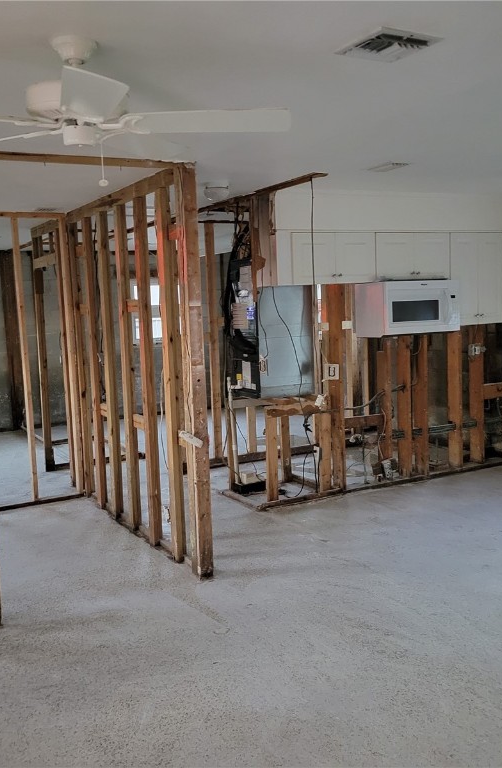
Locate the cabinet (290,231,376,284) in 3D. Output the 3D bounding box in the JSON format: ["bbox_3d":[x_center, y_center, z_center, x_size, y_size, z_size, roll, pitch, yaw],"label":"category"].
[{"bbox_3d":[0.566,-0.972,6.018,0.783,0.389,0.328,-5,7,-28],"label":"cabinet"}]

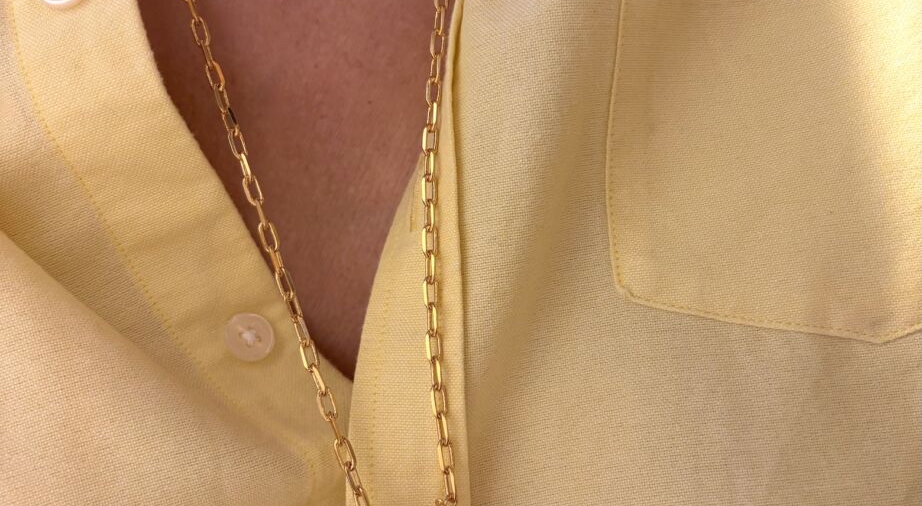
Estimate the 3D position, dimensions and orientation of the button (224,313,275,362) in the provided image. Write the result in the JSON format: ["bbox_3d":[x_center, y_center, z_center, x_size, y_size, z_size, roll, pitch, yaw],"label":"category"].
[{"bbox_3d":[-0.049,0.020,0.214,0.011,0.011,0.003,-4,-1,2],"label":"button"}]

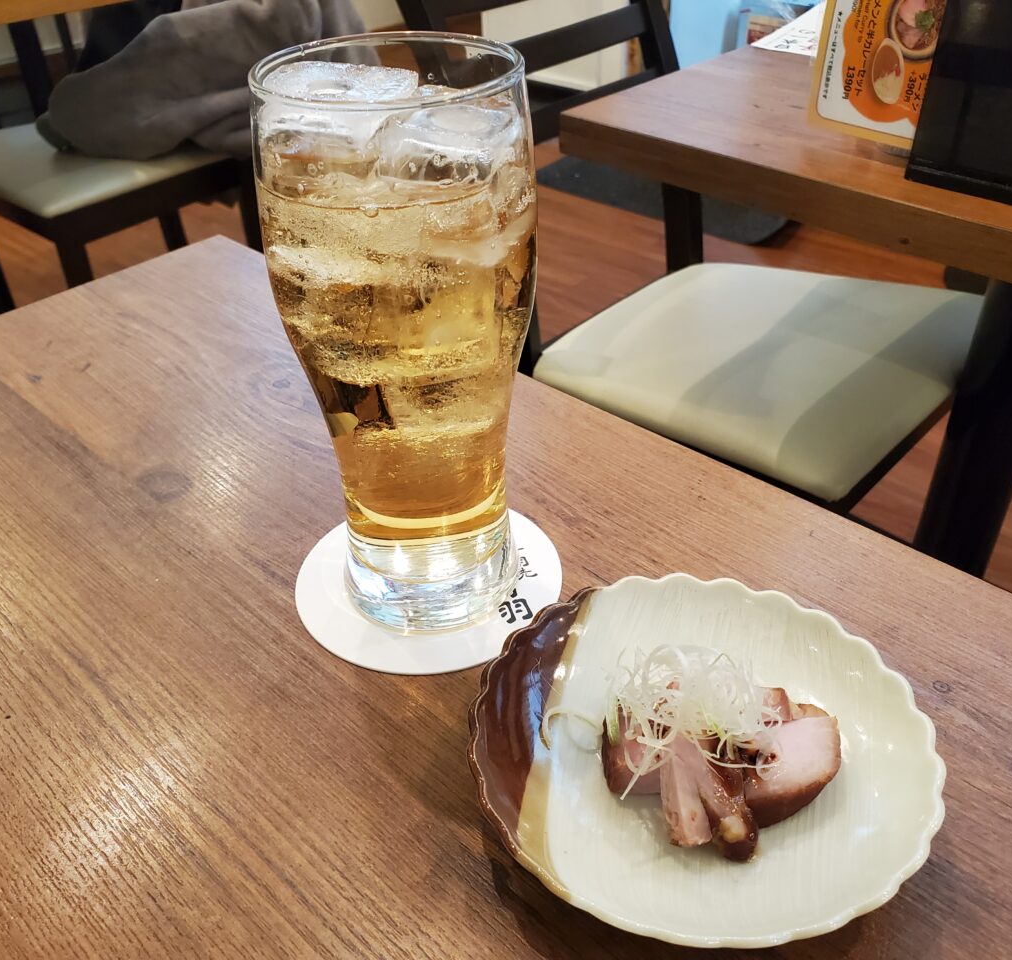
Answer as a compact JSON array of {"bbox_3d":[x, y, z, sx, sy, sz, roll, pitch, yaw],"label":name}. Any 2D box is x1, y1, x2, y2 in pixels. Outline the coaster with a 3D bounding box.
[{"bbox_3d":[-0.027,0.034,0.336,0.092,0.001,0.092,-2,36,0],"label":"coaster"}]

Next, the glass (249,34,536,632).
[{"bbox_3d":[-0.027,-0.036,0.288,0.074,0.169,0.074,-2,36,0],"label":"glass"}]

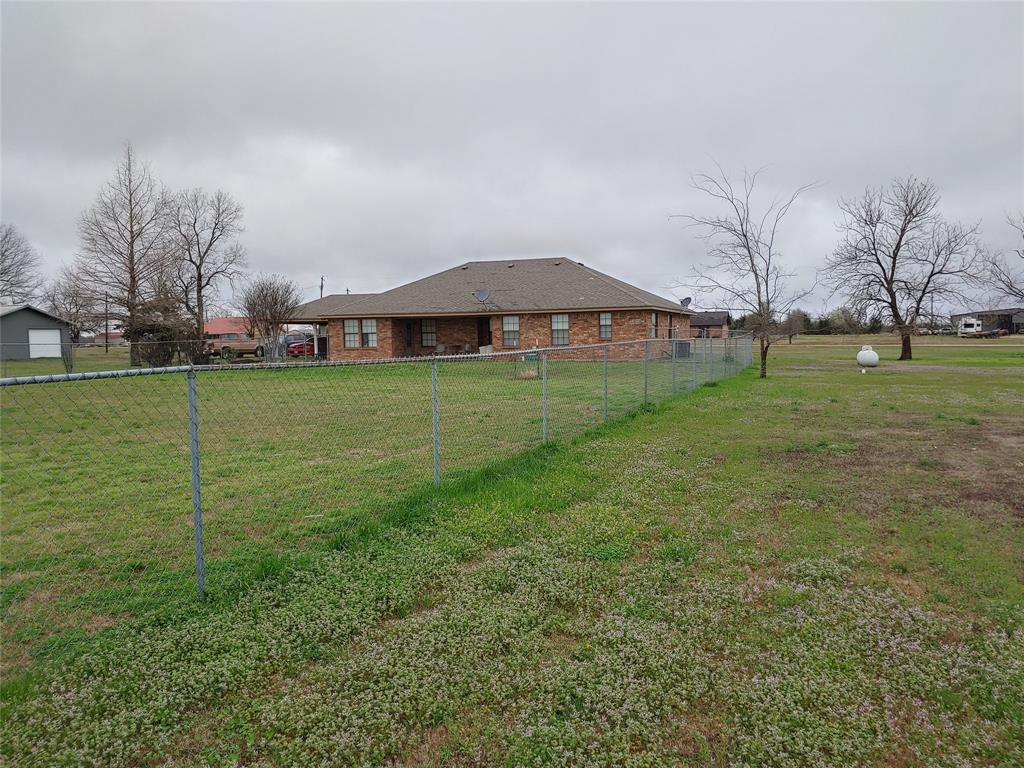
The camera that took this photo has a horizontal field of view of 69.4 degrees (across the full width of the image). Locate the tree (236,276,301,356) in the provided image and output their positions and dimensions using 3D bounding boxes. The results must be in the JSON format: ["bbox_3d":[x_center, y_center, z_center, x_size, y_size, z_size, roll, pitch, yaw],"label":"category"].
[{"bbox_3d":[-14.593,-4.017,44.500,3.970,5.150,3.850,-1,4,0],"label":"tree"}]

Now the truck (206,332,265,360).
[{"bbox_3d":[-19.478,-2.693,52.000,1.950,1.780,5.300,1,4,23],"label":"truck"}]

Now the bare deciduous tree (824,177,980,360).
[{"bbox_3d":[17.426,-5.154,33.000,6.820,8.210,6.480,-1,4,0],"label":"bare deciduous tree"}]

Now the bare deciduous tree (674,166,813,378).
[{"bbox_3d":[6.981,-3.370,22.300,4.040,6.380,3.830,-1,4,0],"label":"bare deciduous tree"}]

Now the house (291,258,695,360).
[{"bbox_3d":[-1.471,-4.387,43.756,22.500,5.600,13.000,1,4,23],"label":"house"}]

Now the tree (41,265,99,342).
[{"bbox_3d":[-52.538,-9.312,88.000,6.660,9.340,6.660,-1,4,0],"label":"tree"}]

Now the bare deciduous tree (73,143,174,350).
[{"bbox_3d":[-21.014,-7.032,40.000,5.300,12.060,5.300,-1,4,0],"label":"bare deciduous tree"}]

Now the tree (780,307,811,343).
[{"bbox_3d":[28.753,-5.882,75.000,3.040,3.550,3.040,-1,4,0],"label":"tree"}]

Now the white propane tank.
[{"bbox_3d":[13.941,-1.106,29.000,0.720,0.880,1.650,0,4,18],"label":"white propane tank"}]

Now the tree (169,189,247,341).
[{"bbox_3d":[-19.147,-6.980,46.500,4.900,10.630,4.900,-1,4,0],"label":"tree"}]

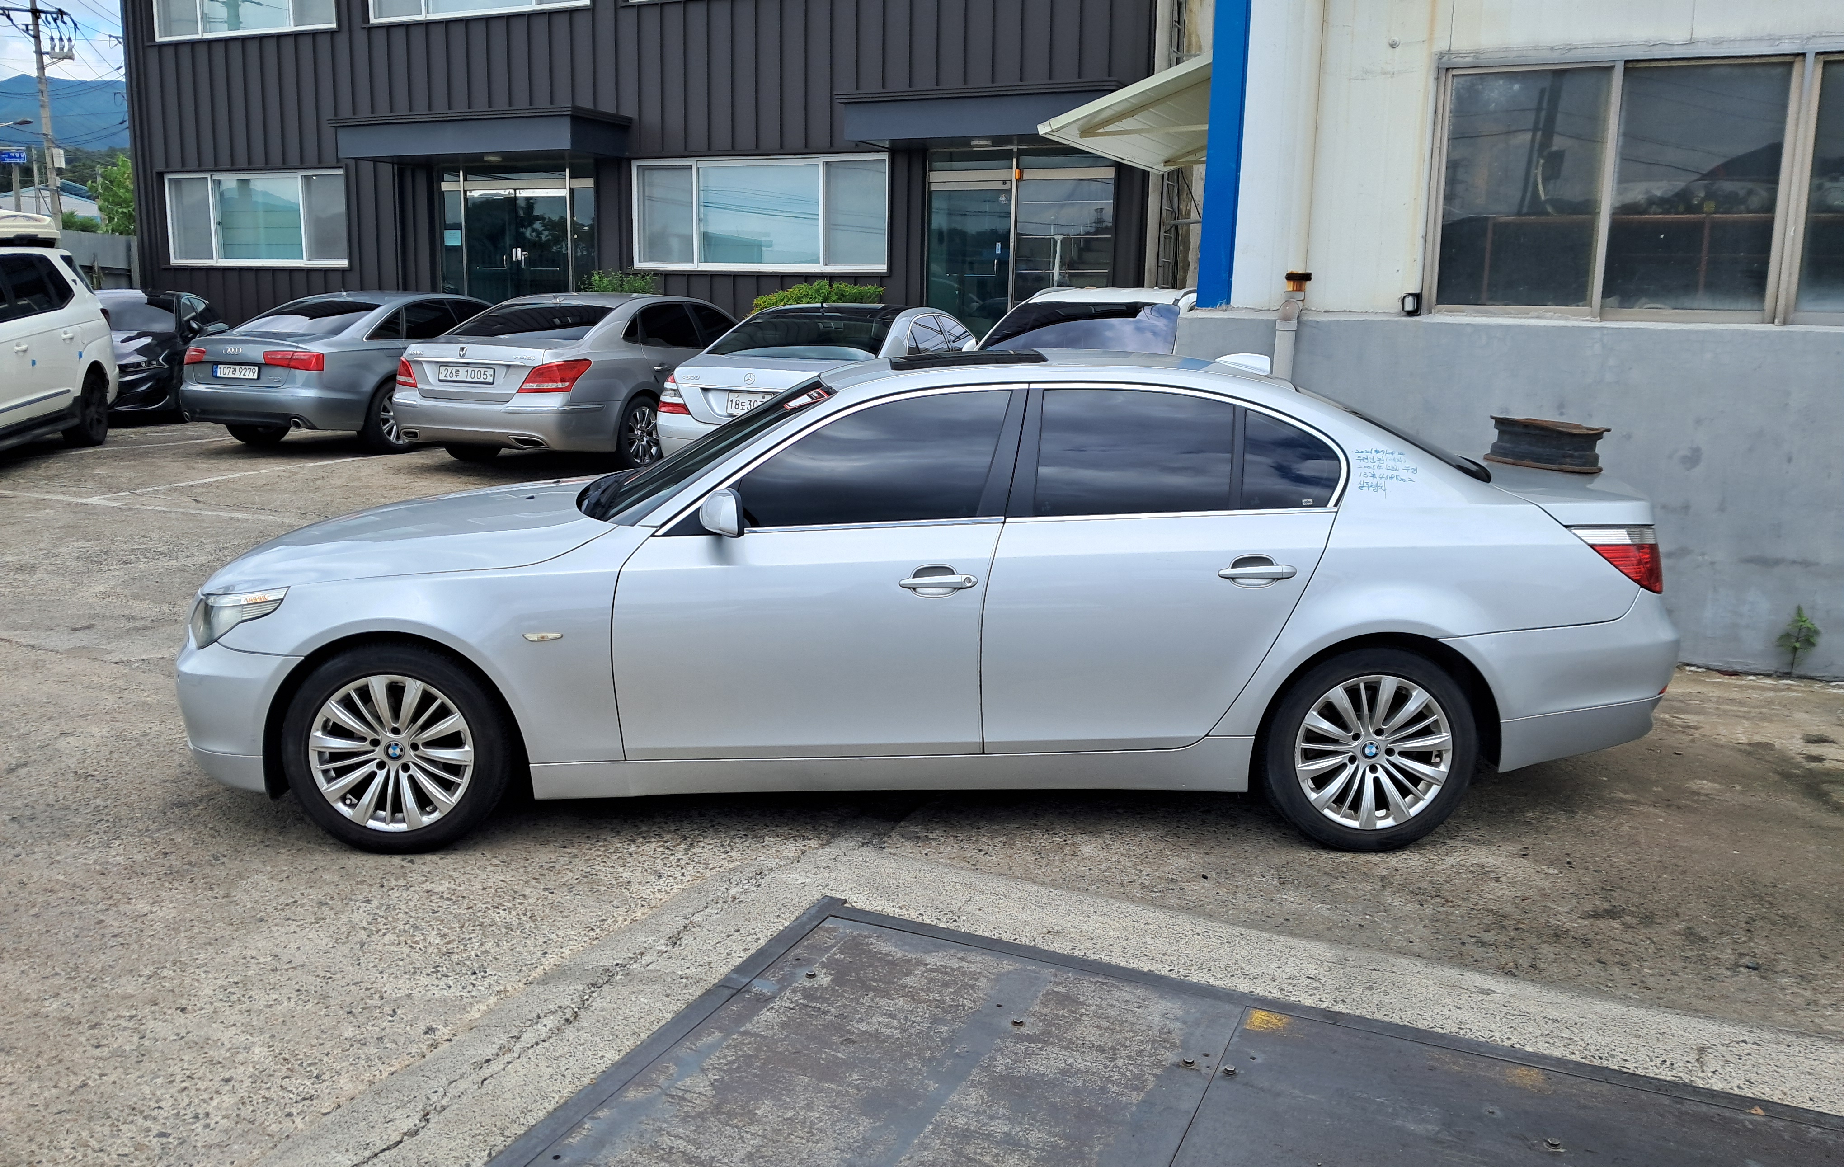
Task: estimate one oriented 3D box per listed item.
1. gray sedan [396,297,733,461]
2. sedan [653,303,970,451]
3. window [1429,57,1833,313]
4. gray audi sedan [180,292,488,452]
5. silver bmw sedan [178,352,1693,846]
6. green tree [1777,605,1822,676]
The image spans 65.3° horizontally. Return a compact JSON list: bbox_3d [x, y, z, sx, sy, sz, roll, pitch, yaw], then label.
[{"bbox_3d":[-2.781,-2.025,13.909,1.900,1.495,5.160,5,12,20],"label":"gray sedan"},{"bbox_3d":[-0.586,-1.785,13.097,1.871,1.473,5.206,4,11,14],"label":"sedan"},{"bbox_3d":[3.120,-1.791,6.540,1.536,1.144,0.120,6,12,25],"label":"window"},{"bbox_3d":[-5.251,-2.276,15.058,1.874,1.455,4.915,5,12,22],"label":"gray audi sedan"},{"bbox_3d":[0.024,-0.051,5.033,4.841,1.468,1.846,0,10,-1],"label":"silver bmw sedan"},{"bbox_3d":[3.909,0.257,6.408,0.199,0.314,0.190,6,12,25],"label":"green tree"}]

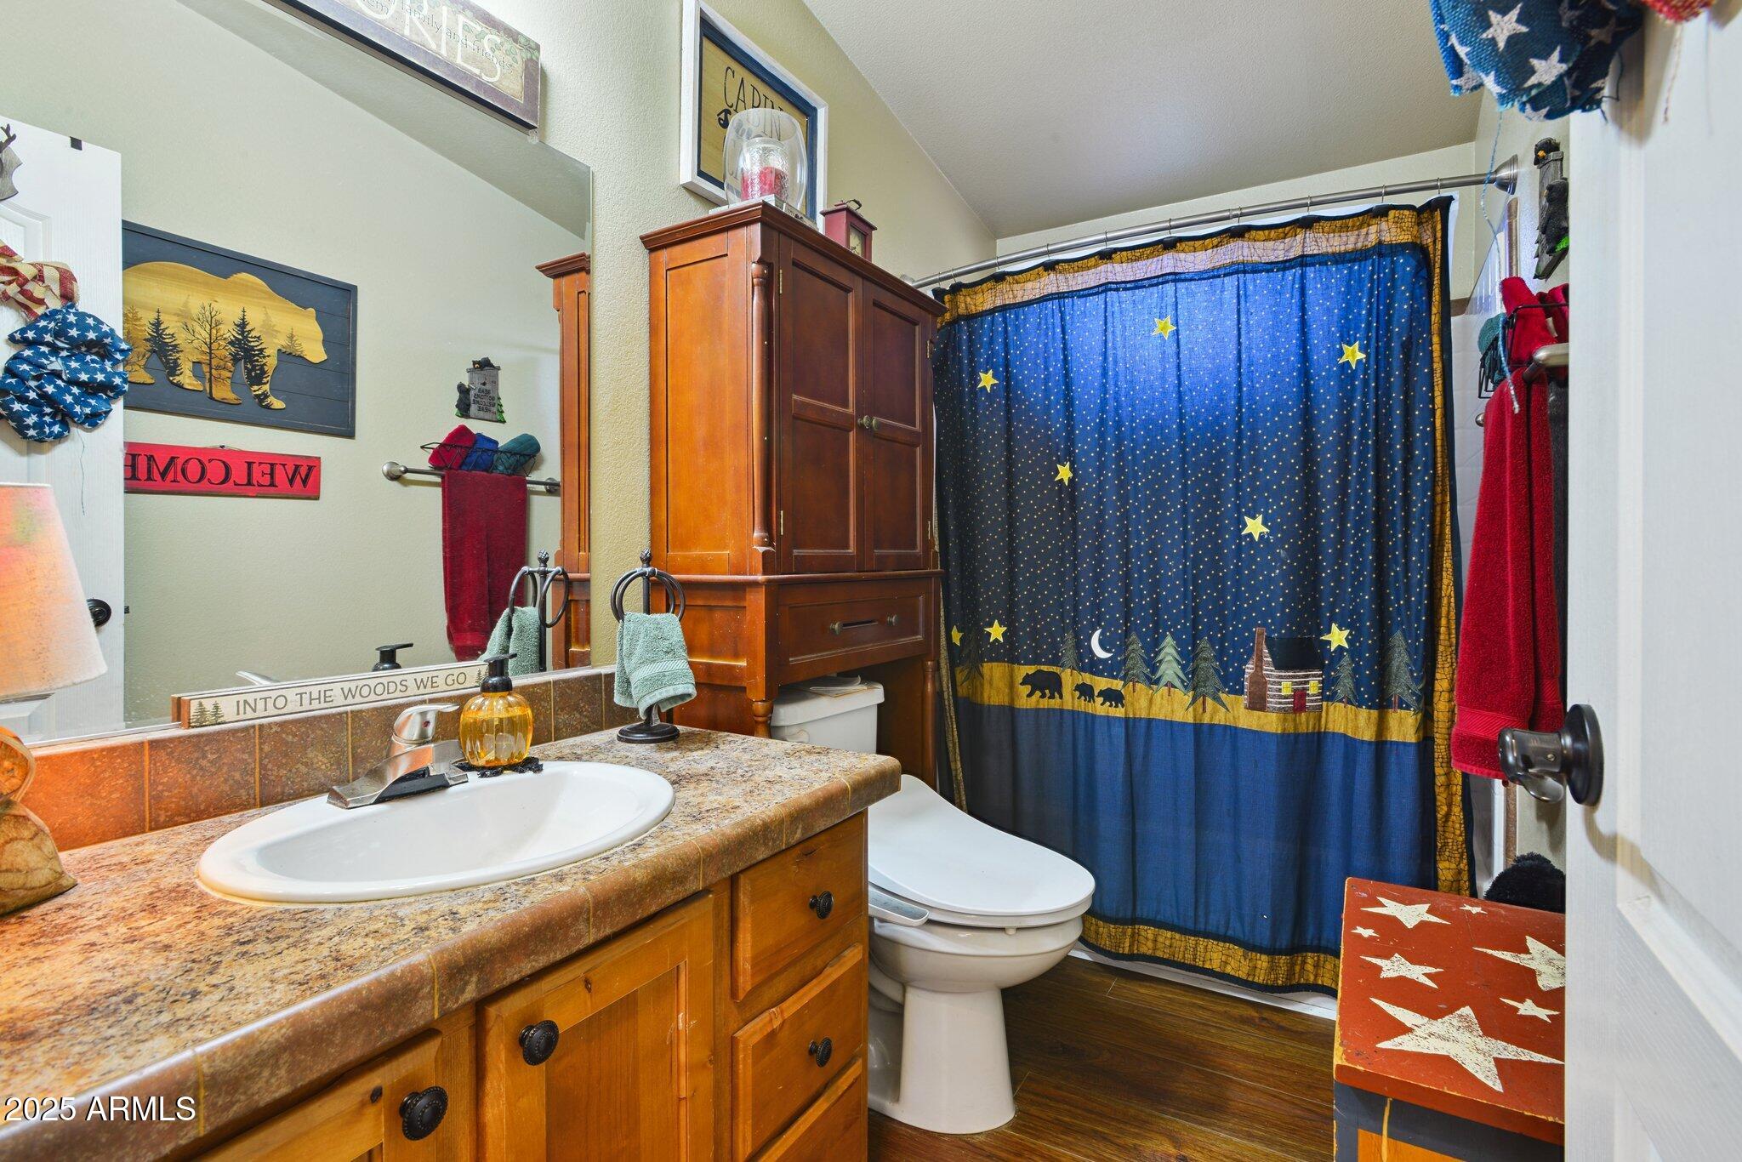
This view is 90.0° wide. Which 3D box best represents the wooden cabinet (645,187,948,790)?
[{"bbox_3d":[-0.124,0.172,1.866,0.286,1.630,0.705,1,2,31],"label":"wooden cabinet"}]

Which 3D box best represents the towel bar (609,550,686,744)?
[{"bbox_3d":[-0.377,0.109,1.471,0.112,0.320,0.104,-1,2,-35],"label":"towel bar"}]

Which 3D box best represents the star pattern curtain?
[{"bbox_3d":[0.693,0.045,2.108,1.275,1.766,0.146,1,2,31],"label":"star pattern curtain"}]

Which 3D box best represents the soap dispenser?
[{"bbox_3d":[-0.526,0.185,1.226,0.100,0.158,0.100,1,2,31],"label":"soap dispenser"}]

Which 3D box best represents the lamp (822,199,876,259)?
[{"bbox_3d":[-0.047,-0.734,1.881,0.063,0.180,0.125,1,2,31],"label":"lamp"}]

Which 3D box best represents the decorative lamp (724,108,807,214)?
[{"bbox_3d":[-0.202,-0.766,1.647,0.155,0.199,0.155,0,2,0],"label":"decorative lamp"}]

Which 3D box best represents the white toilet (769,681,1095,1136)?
[{"bbox_3d":[0.073,0.629,1.737,0.732,0.725,0.418,1,2,31],"label":"white toilet"}]

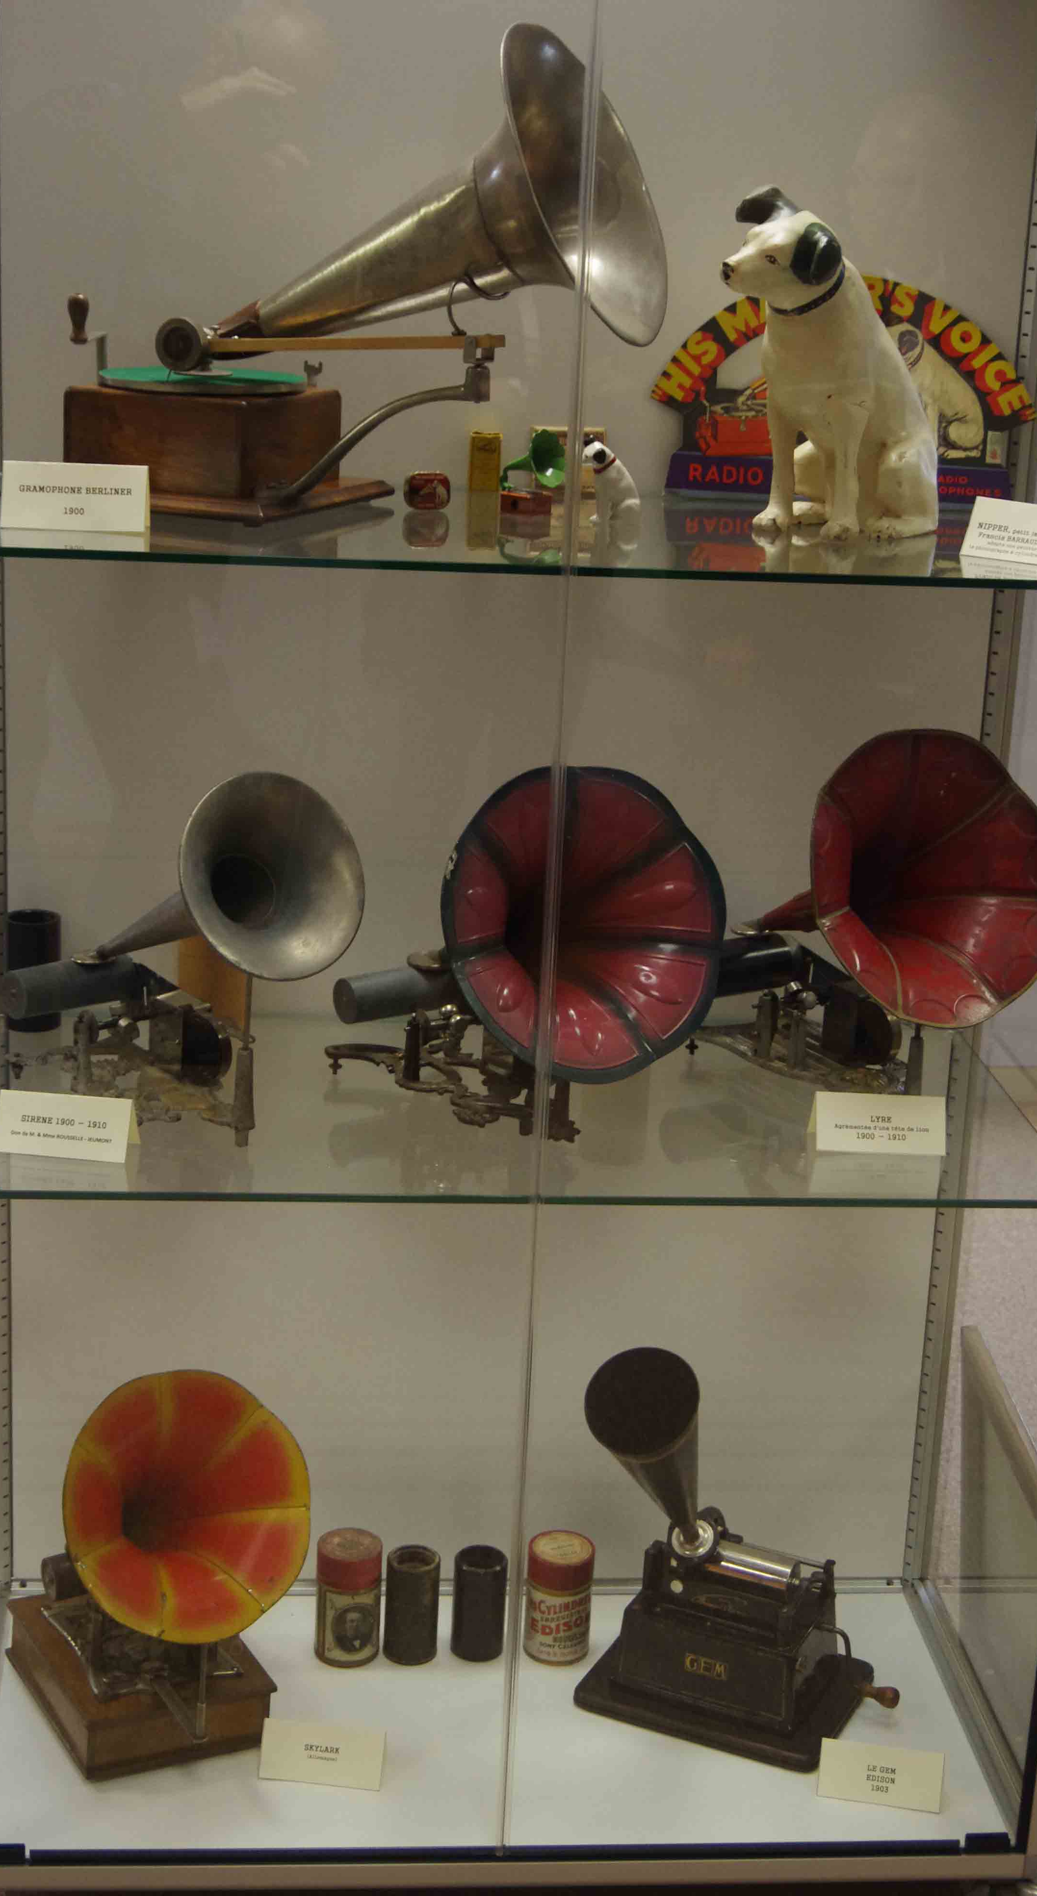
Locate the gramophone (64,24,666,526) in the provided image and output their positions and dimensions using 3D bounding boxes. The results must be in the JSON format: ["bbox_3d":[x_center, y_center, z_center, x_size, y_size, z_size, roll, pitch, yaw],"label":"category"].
[{"bbox_3d":[-0.125,-0.571,2.054,0.508,0.414,0.290,9,17,22],"label":"gramophone"}]

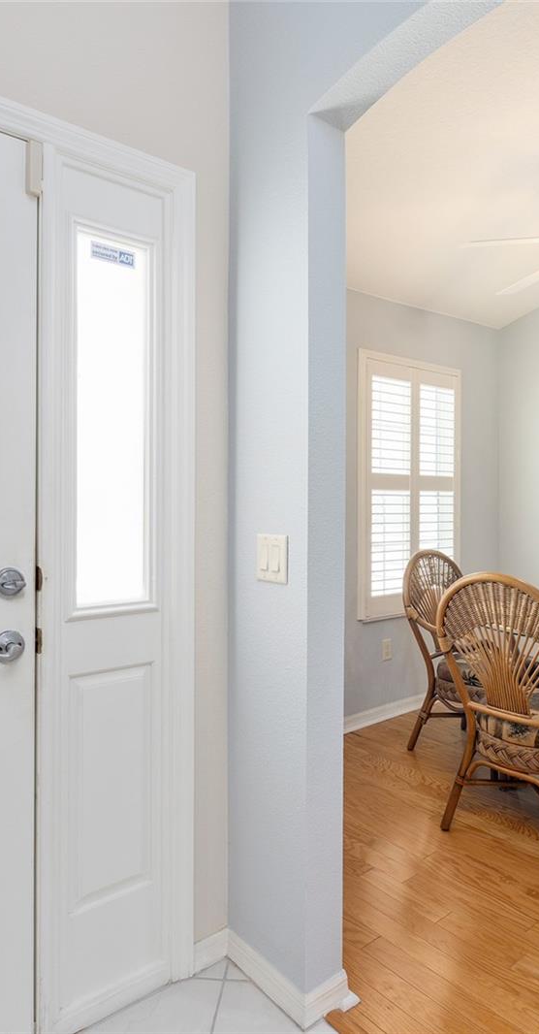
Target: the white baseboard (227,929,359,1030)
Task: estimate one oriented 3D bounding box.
[{"bbox_3d":[0.050,1.173,1.694,0.165,0.080,0.345,0,1,-39],"label":"white baseboard"}]

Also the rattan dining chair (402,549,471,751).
[{"bbox_3d":[1.041,0.700,3.314,0.580,1.010,0.650,0,1,-38],"label":"rattan dining chair"}]

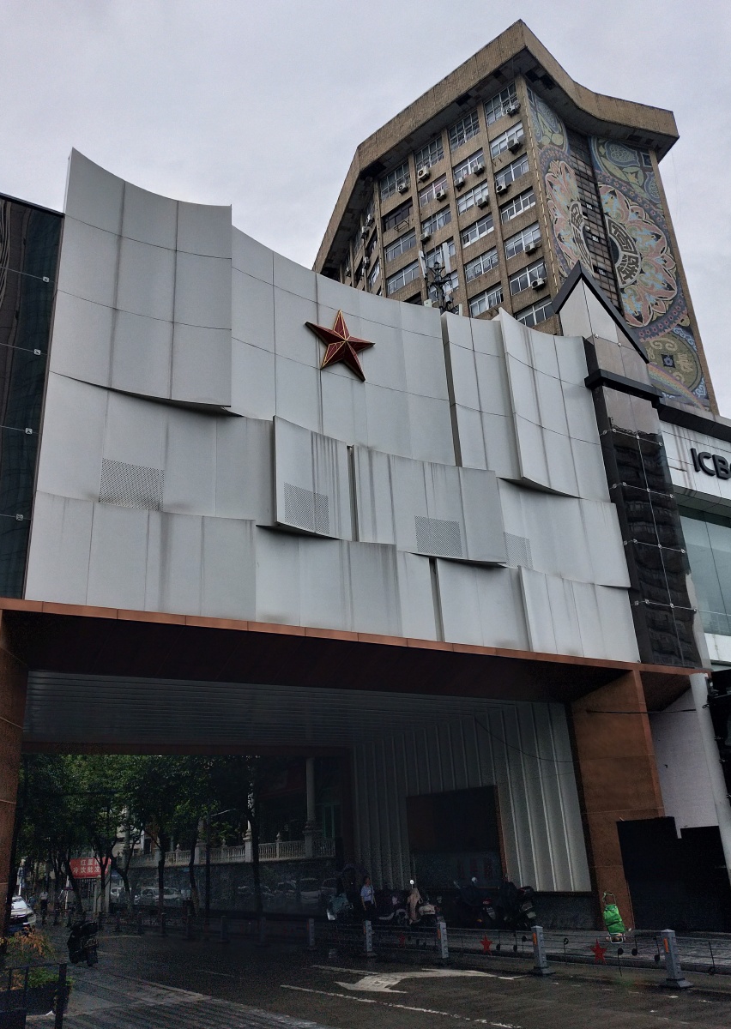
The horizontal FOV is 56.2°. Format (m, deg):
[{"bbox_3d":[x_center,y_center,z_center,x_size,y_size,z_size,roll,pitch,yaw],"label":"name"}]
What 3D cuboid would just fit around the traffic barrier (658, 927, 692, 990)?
[{"bbox_3d":[4.795,6.943,10.734,0.330,0.778,0.330,7,-23,-25],"label":"traffic barrier"}]

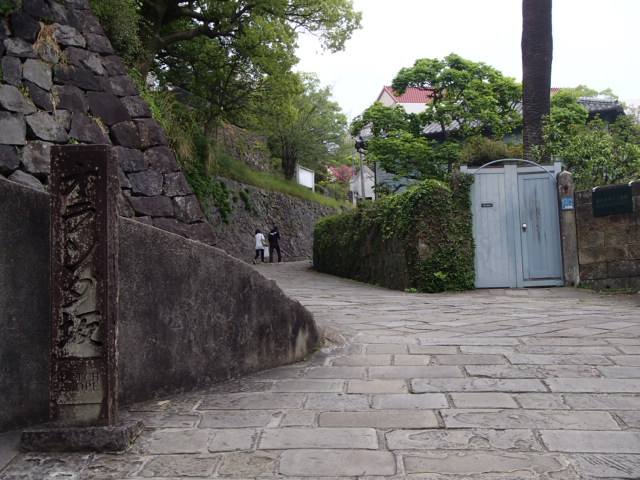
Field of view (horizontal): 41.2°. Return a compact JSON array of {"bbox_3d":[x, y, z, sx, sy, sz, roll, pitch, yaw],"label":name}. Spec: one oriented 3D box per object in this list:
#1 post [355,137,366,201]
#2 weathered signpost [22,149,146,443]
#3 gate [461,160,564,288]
[{"bbox_3d":[1.917,-2.081,38.000,0.450,5.159,0.450,-2,-6,0],"label":"post"},{"bbox_3d":[-1.362,0.330,4.920,0.562,1.669,0.450,-2,-6,-1],"label":"weathered signpost"},{"bbox_3d":[3.272,-0.268,14.500,1.632,2.133,0.150,-2,-6,-2],"label":"gate"}]

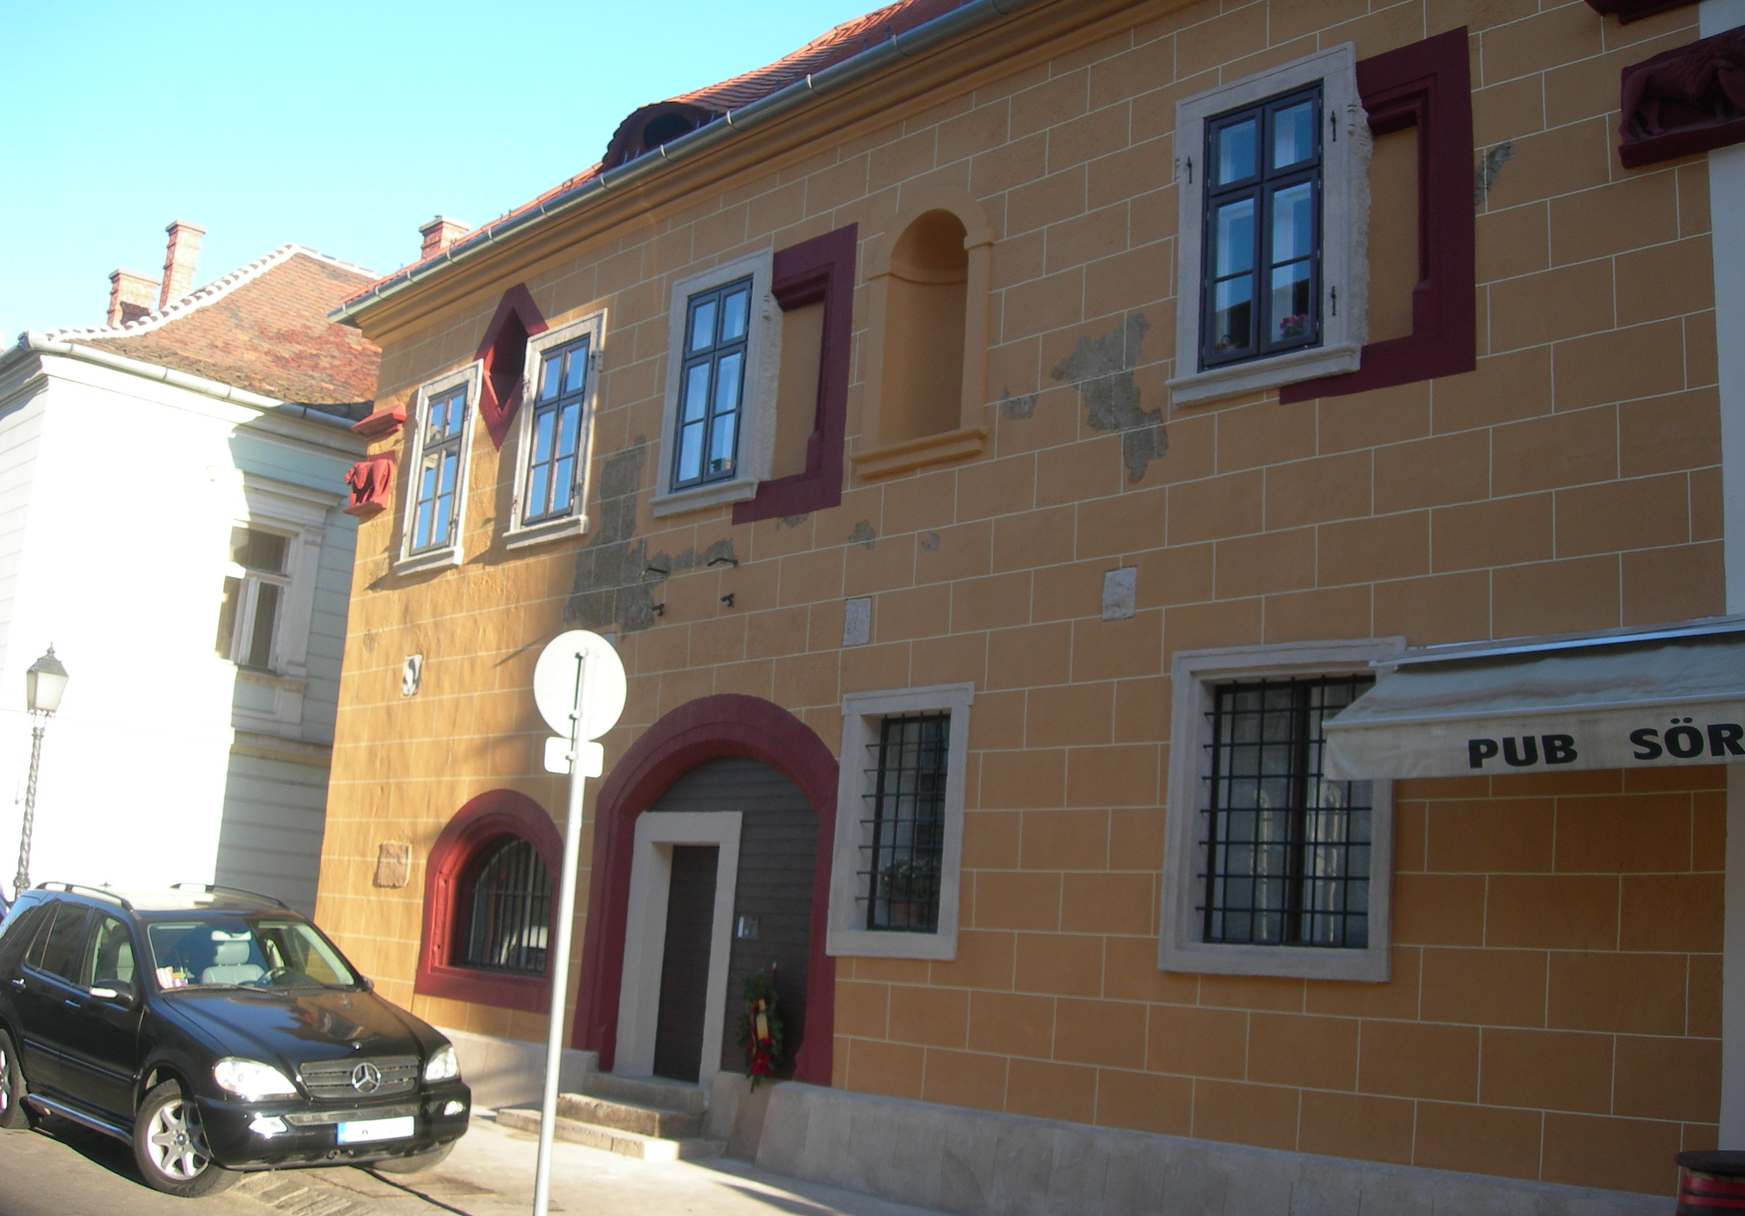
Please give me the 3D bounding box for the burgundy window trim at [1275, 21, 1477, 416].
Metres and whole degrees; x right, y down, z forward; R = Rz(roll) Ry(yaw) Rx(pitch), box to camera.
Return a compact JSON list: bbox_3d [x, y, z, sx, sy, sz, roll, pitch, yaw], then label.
[{"bbox_3d":[3.259,-2.469,12.311,0.150,2.270,1.380,14,-15,-41],"label":"burgundy window trim"}]

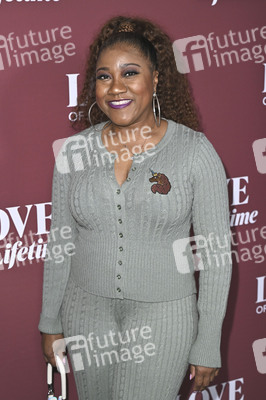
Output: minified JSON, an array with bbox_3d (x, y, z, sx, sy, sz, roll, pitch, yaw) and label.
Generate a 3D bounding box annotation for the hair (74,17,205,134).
[{"bbox_3d":[0.012,-0.315,1.770,0.330,0.335,0.260,4,15,16],"label":"hair"}]

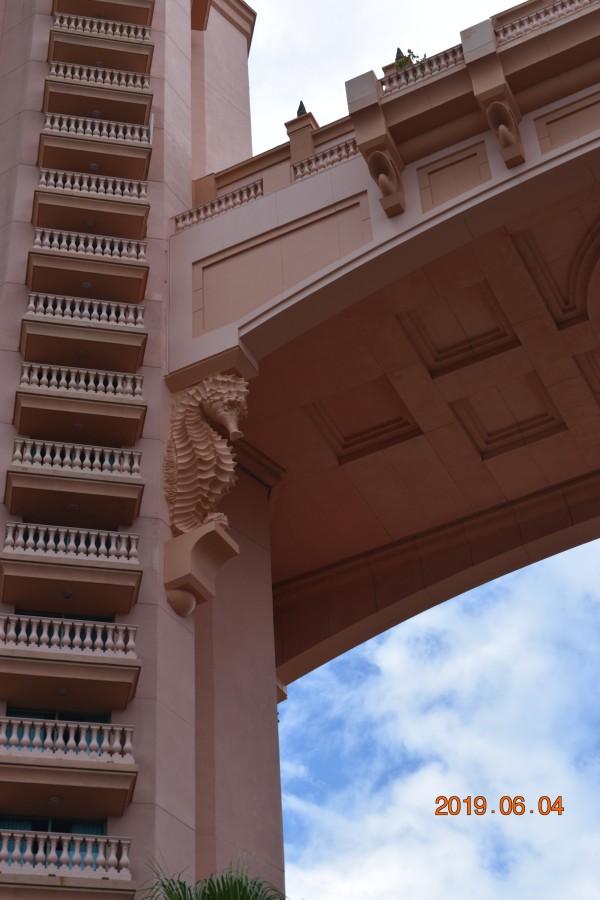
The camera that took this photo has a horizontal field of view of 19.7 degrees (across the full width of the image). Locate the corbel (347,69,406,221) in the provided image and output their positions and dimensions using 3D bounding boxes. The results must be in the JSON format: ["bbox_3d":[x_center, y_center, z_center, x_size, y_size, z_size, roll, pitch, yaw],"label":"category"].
[{"bbox_3d":[2.192,-8.666,48.654,0.876,4.396,1.764,-21,-47,17],"label":"corbel"}]

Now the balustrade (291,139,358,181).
[{"bbox_3d":[0.938,-9.177,55.130,2.450,0.920,0.250,-21,-46,17],"label":"balustrade"}]

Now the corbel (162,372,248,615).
[{"bbox_3d":[-2.234,0.922,44.996,2.212,7.896,1.358,-23,-47,19],"label":"corbel"}]

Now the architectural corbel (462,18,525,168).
[{"bbox_3d":[5.821,-10.588,51.322,0.960,4.761,1.863,-21,-46,17],"label":"architectural corbel"}]

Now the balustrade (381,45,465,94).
[{"bbox_3d":[3.828,-11.583,52.953,2.900,0.860,0.270,-21,-46,17],"label":"balustrade"}]

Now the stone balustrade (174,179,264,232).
[{"bbox_3d":[-2.420,-7.229,52.088,3.122,0.798,0.266,-21,-47,17],"label":"stone balustrade"}]

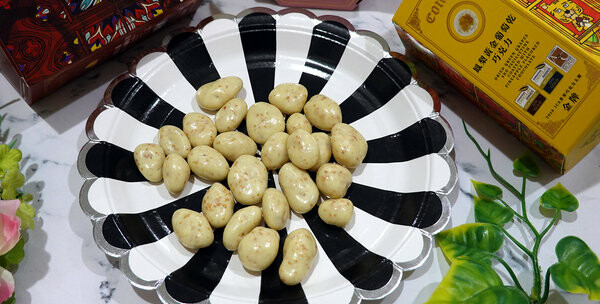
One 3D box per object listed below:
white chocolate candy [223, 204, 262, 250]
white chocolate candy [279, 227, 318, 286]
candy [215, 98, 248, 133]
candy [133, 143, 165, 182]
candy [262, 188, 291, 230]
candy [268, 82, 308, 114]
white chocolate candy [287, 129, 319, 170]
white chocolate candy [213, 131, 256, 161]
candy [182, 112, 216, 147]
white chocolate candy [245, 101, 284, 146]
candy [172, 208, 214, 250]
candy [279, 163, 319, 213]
[{"bbox_3d":[-0.032,0.042,0.369,0.015,0.014,0.030,24,60,13],"label":"white chocolate candy"},{"bbox_3d":[-0.001,0.054,0.341,0.017,0.015,0.032,14,58,8],"label":"white chocolate candy"},{"bbox_3d":[-0.045,-0.024,0.436,0.017,0.016,0.029,25,60,15],"label":"candy"},{"bbox_3d":[-0.088,0.006,0.390,0.017,0.015,0.027,-19,60,-13],"label":"candy"},{"bbox_3d":[-0.013,0.031,0.357,0.014,0.012,0.026,-12,58,-8],"label":"candy"},{"bbox_3d":[-0.007,-0.031,0.395,0.024,0.017,0.018,-9,58,-7],"label":"candy"},{"bbox_3d":[0.002,-0.002,0.413,0.019,0.018,0.028,-15,58,-11],"label":"white chocolate candy"},{"bbox_3d":[-0.041,-0.004,0.422,0.028,0.017,0.019,12,57,7],"label":"white chocolate candy"},{"bbox_3d":[-0.060,-0.014,0.402,0.019,0.018,0.024,-26,62,-16],"label":"candy"},{"bbox_3d":[-0.022,-0.018,0.429,0.024,0.022,0.030,-8,57,-6],"label":"white chocolate candy"},{"bbox_3d":[-0.056,0.040,0.348,0.018,0.017,0.026,-38,65,-22],"label":"candy"},{"bbox_3d":[-0.001,0.020,0.378,0.020,0.019,0.034,-19,60,-13],"label":"candy"}]

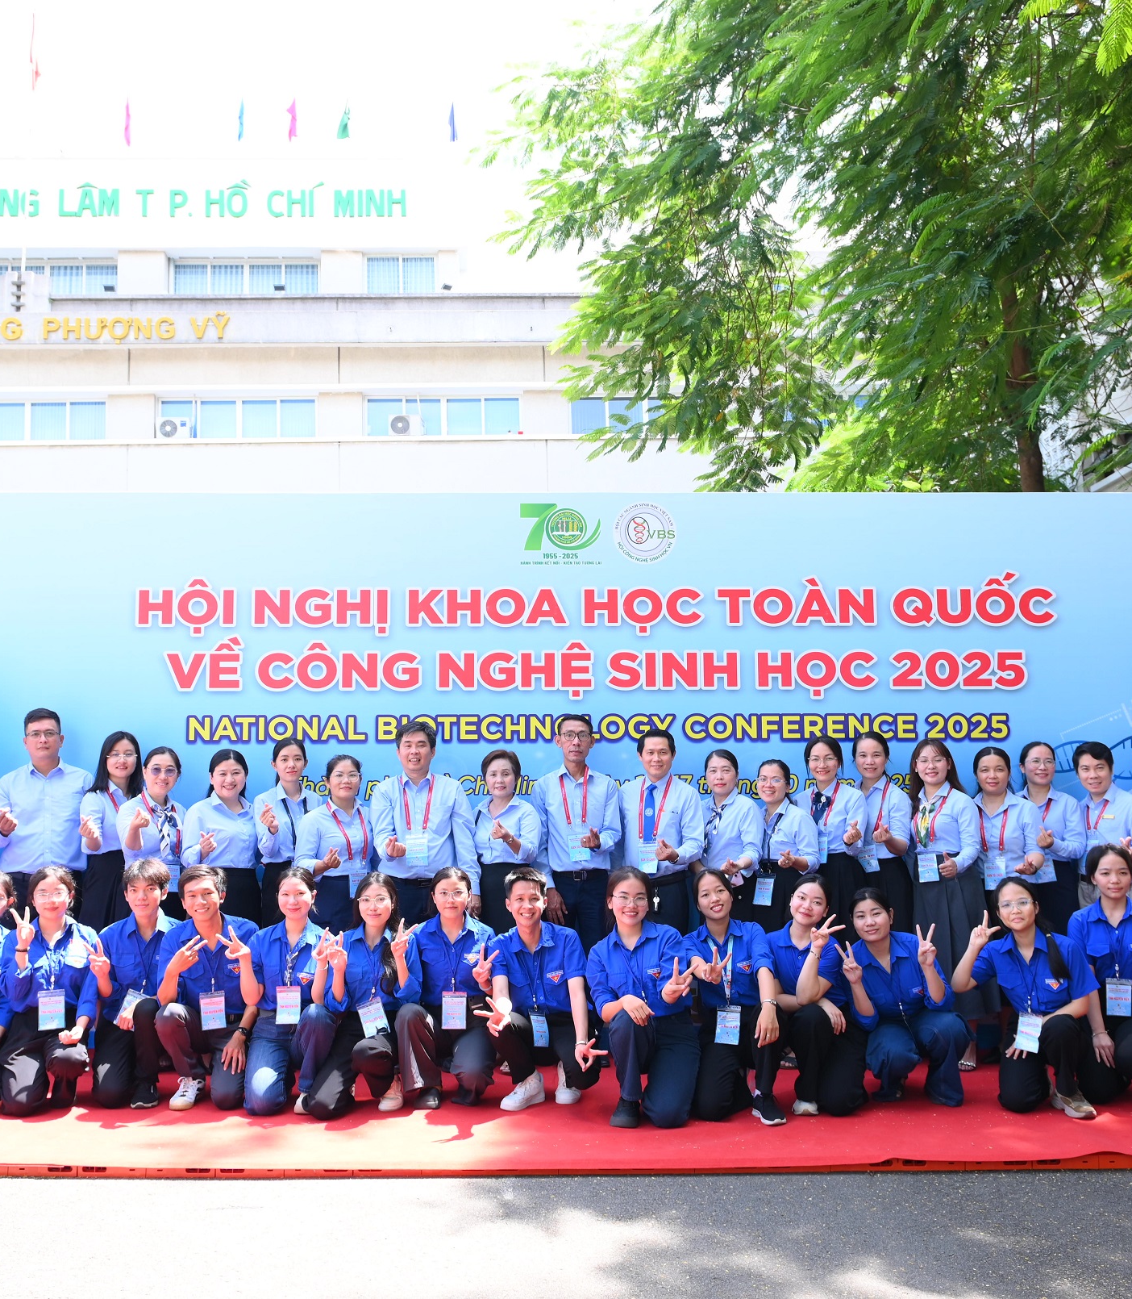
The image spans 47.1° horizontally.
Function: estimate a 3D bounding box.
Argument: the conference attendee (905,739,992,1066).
[{"bbox_3d":[1.912,1.247,6.510,0.440,1.599,0.350,-5,-8,33],"label":"conference attendee"}]

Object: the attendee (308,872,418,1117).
[{"bbox_3d":[-0.896,1.488,5.771,0.540,0.974,0.780,0,-7,-11],"label":"attendee"}]

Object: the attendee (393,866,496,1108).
[{"bbox_3d":[-0.546,1.484,5.863,0.520,1.004,0.750,0,-7,-8],"label":"attendee"}]

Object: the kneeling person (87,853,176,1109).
[{"bbox_3d":[-1.965,1.489,5.933,0.460,1.056,0.600,1,-7,-17],"label":"kneeling person"}]

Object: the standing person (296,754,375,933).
[{"bbox_3d":[-1.179,1.299,6.637,0.440,1.545,0.320,3,-8,-32],"label":"standing person"}]

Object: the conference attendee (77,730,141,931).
[{"bbox_3d":[-2.287,1.240,6.556,0.440,1.666,0.350,2,-8,-20],"label":"conference attendee"}]

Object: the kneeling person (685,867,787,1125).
[{"bbox_3d":[0.744,1.470,5.692,0.480,1.028,0.640,-1,-7,3],"label":"kneeling person"}]

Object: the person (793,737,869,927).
[{"bbox_3d":[1.349,1.269,6.672,0.480,1.631,0.420,-6,-9,33],"label":"person"}]

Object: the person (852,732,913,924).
[{"bbox_3d":[1.635,1.276,6.787,0.430,1.684,0.350,-4,-8,24],"label":"person"}]

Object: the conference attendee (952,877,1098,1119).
[{"bbox_3d":[2.029,1.492,5.740,0.620,0.958,0.750,-3,-7,14],"label":"conference attendee"}]

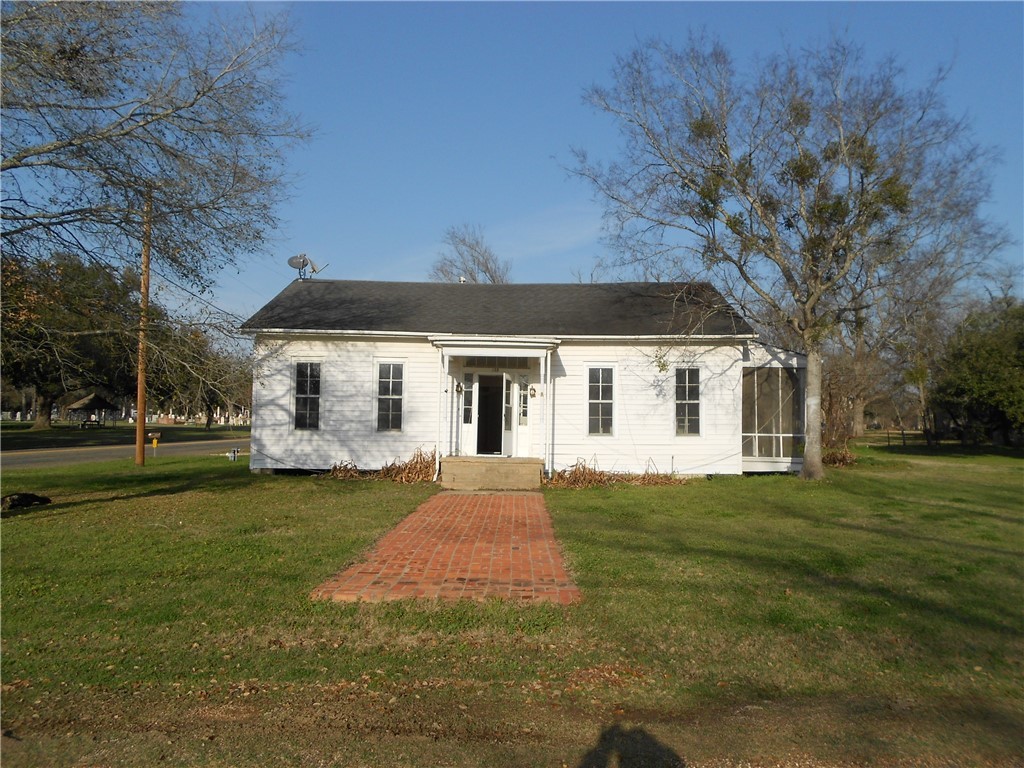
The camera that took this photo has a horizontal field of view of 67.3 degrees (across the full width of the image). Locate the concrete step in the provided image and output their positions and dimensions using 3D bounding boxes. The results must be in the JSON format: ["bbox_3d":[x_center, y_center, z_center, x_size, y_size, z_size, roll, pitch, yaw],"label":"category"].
[{"bbox_3d":[-0.431,2.084,18.073,2.330,0.680,1.900,1,-3,1],"label":"concrete step"}]

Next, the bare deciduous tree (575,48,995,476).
[{"bbox_3d":[6.760,-3.131,18.807,10.200,10.800,9.600,1,-3,1],"label":"bare deciduous tree"}]

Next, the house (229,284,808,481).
[{"bbox_3d":[0.601,-0.303,23.141,14.400,5.800,11.000,1,-3,1],"label":"house"}]

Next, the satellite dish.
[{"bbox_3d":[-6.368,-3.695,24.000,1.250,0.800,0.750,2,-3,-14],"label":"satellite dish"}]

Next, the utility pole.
[{"bbox_3d":[-11.331,-1.764,23.760,0.290,8.600,0.290,1,-3,1],"label":"utility pole"}]

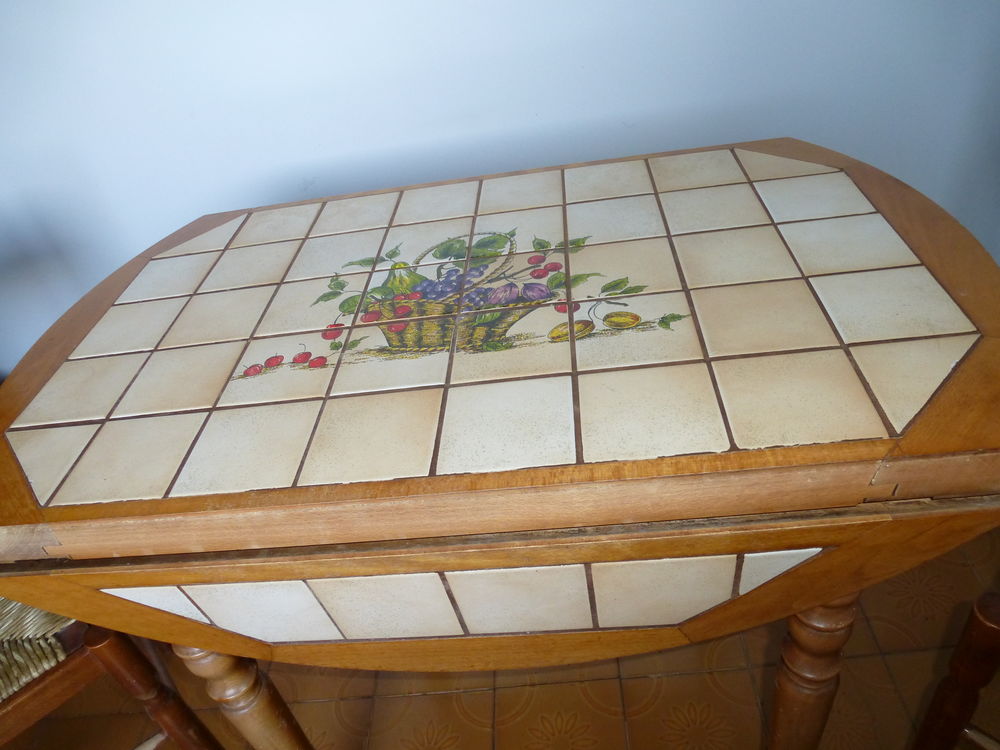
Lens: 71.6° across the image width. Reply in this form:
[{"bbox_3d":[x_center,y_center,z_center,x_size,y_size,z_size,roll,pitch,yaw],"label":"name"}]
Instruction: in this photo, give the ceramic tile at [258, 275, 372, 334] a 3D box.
[{"bbox_3d":[-0.195,-0.072,0.737,0.104,0.009,0.104,-6,38,8],"label":"ceramic tile"}]

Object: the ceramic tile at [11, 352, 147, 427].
[{"bbox_3d":[-0.405,0.017,0.679,0.104,0.009,0.104,-6,38,8],"label":"ceramic tile"}]

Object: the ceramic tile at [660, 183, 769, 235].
[{"bbox_3d":[0.230,-0.178,0.753,0.102,0.010,0.102,-6,38,8],"label":"ceramic tile"}]

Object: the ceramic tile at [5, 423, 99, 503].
[{"bbox_3d":[-0.404,0.080,0.592,0.101,0.010,0.098,-6,38,8],"label":"ceramic tile"}]

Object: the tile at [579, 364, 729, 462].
[{"bbox_3d":[0.112,0.029,0.525,0.101,0.008,0.098,-6,39,8],"label":"tile"}]

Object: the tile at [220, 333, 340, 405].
[{"bbox_3d":[-0.194,-0.005,0.631,0.099,0.008,0.099,-6,38,8],"label":"tile"}]

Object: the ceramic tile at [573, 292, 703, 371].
[{"bbox_3d":[0.114,-0.035,0.589,0.099,0.008,0.099,-6,38,8],"label":"ceramic tile"}]

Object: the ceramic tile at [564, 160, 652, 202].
[{"bbox_3d":[0.133,-0.235,0.856,0.104,0.009,0.104,-6,38,8],"label":"ceramic tile"}]

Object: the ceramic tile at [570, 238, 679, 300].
[{"bbox_3d":[0.123,-0.103,0.693,0.104,0.009,0.104,-6,38,8],"label":"ceramic tile"}]

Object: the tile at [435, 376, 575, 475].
[{"bbox_3d":[0.007,0.040,0.539,0.101,0.008,0.098,-6,39,8],"label":"tile"}]

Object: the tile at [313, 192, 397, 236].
[{"bbox_3d":[-0.186,-0.205,0.901,0.104,0.009,0.104,-6,38,8],"label":"tile"}]

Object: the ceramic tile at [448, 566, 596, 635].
[{"bbox_3d":[0.018,0.171,0.536,0.102,0.099,0.010,-6,43,8],"label":"ceramic tile"}]

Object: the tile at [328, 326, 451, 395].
[{"bbox_3d":[-0.091,-0.015,0.617,0.099,0.008,0.099,-6,38,8],"label":"tile"}]

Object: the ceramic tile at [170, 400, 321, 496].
[{"bbox_3d":[-0.198,0.059,0.551,0.099,0.008,0.095,-6,38,8],"label":"ceramic tile"}]

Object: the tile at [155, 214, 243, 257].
[{"bbox_3d":[-0.392,-0.183,0.922,0.102,0.008,0.100,-6,39,8],"label":"tile"}]

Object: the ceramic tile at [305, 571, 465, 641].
[{"bbox_3d":[-0.087,0.181,0.551,0.102,0.099,0.010,-6,43,8],"label":"ceramic tile"}]

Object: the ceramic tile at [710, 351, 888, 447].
[{"bbox_3d":[0.216,0.019,0.511,0.101,0.008,0.098,-6,39,8],"label":"ceramic tile"}]

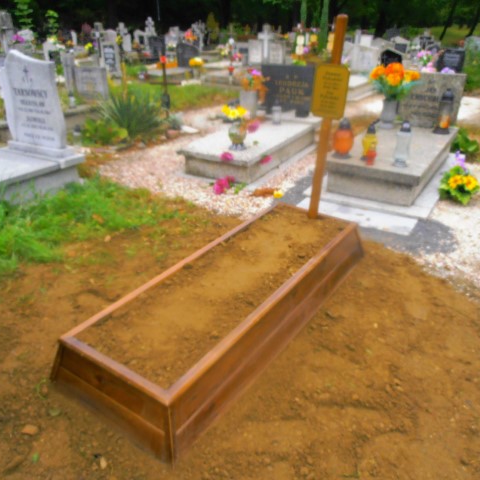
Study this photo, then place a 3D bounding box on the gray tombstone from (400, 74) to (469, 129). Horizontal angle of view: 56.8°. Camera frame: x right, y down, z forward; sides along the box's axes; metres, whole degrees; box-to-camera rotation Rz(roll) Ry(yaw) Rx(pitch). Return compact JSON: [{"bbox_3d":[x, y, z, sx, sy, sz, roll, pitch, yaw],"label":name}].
[{"bbox_3d":[2.174,-1.559,4.955,0.607,0.577,0.111,16,31,29],"label":"gray tombstone"}]

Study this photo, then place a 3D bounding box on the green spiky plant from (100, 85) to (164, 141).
[{"bbox_3d":[-1.454,-1.699,5.866,0.829,0.622,0.784,0,27,0],"label":"green spiky plant"}]

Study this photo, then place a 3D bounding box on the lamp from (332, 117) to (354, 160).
[{"bbox_3d":[0.932,-0.922,3.984,0.172,0.345,0.172,5,28,12],"label":"lamp"}]

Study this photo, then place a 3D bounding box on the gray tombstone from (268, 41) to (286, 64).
[{"bbox_3d":[1.001,-4.918,11.699,0.444,0.592,0.133,16,31,29],"label":"gray tombstone"}]

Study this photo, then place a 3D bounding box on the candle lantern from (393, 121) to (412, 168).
[{"bbox_3d":[1.420,-0.821,3.812,0.133,0.383,0.133,16,31,29],"label":"candle lantern"}]

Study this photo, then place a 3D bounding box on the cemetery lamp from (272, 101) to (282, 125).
[{"bbox_3d":[0.467,-1.594,5.526,0.111,0.278,0.111,0,27,0],"label":"cemetery lamp"}]

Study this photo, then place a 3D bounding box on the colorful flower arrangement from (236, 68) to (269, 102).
[{"bbox_3d":[0.171,-1.974,5.607,0.370,0.370,0.330,0,27,2],"label":"colorful flower arrangement"}]

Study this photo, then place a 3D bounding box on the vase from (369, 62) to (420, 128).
[{"bbox_3d":[1.697,-1.606,4.971,0.562,0.651,0.503,16,31,29],"label":"vase"}]

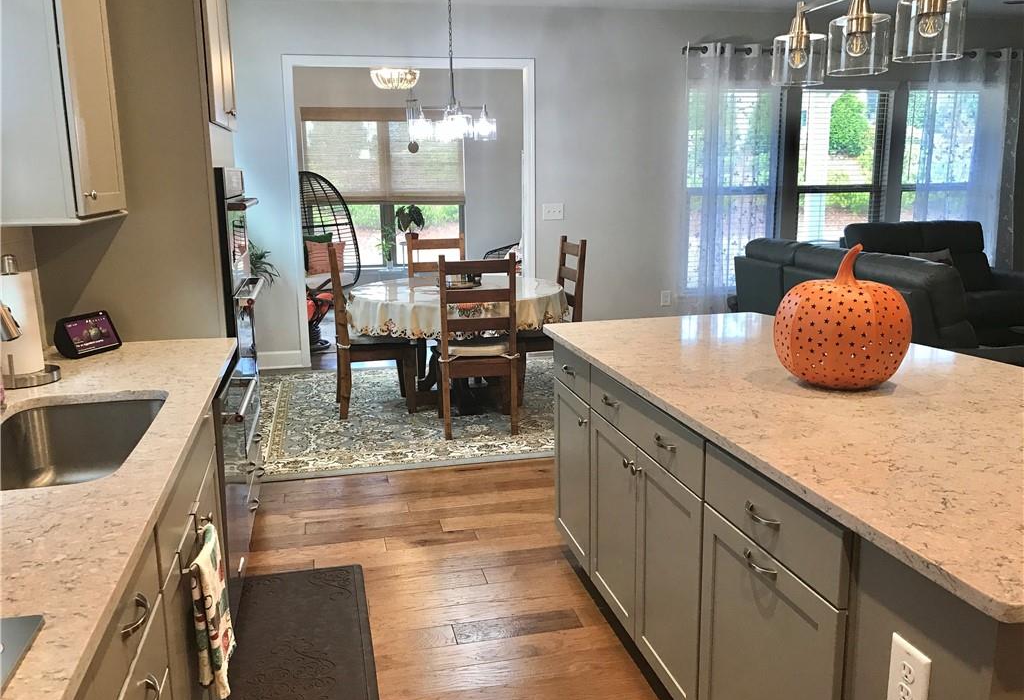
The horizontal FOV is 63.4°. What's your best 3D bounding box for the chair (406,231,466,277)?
[{"bbox_3d":[-0.513,-0.304,6.061,0.450,1.049,0.505,-3,12,-12],"label":"chair"}]

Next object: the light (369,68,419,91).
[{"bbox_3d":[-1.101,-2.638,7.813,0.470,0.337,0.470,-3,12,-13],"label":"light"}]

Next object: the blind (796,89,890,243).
[{"bbox_3d":[2.942,-1.449,7.417,0.921,1.683,0.059,-3,12,-13],"label":"blind"}]

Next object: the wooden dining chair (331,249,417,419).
[{"bbox_3d":[-0.884,-0.138,5.267,0.505,1.049,0.450,-4,12,-15],"label":"wooden dining chair"}]

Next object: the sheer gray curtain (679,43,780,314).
[{"bbox_3d":[1.835,-1.322,7.037,0.851,2.435,0.119,-3,12,-13],"label":"sheer gray curtain"}]

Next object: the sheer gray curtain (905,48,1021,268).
[{"bbox_3d":[4.150,-1.458,7.554,1.089,2.435,0.119,-3,12,-13],"label":"sheer gray curtain"}]

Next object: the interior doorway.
[{"bbox_3d":[-0.765,-1.095,6.636,1.930,2.376,0.148,-3,12,-13],"label":"interior doorway"}]

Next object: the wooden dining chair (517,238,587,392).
[{"bbox_3d":[0.200,-0.206,5.530,0.505,1.049,0.450,-4,12,-15],"label":"wooden dining chair"}]

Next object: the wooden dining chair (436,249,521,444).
[{"bbox_3d":[-0.207,-0.059,4.834,0.450,1.049,0.505,-2,12,-8],"label":"wooden dining chair"}]

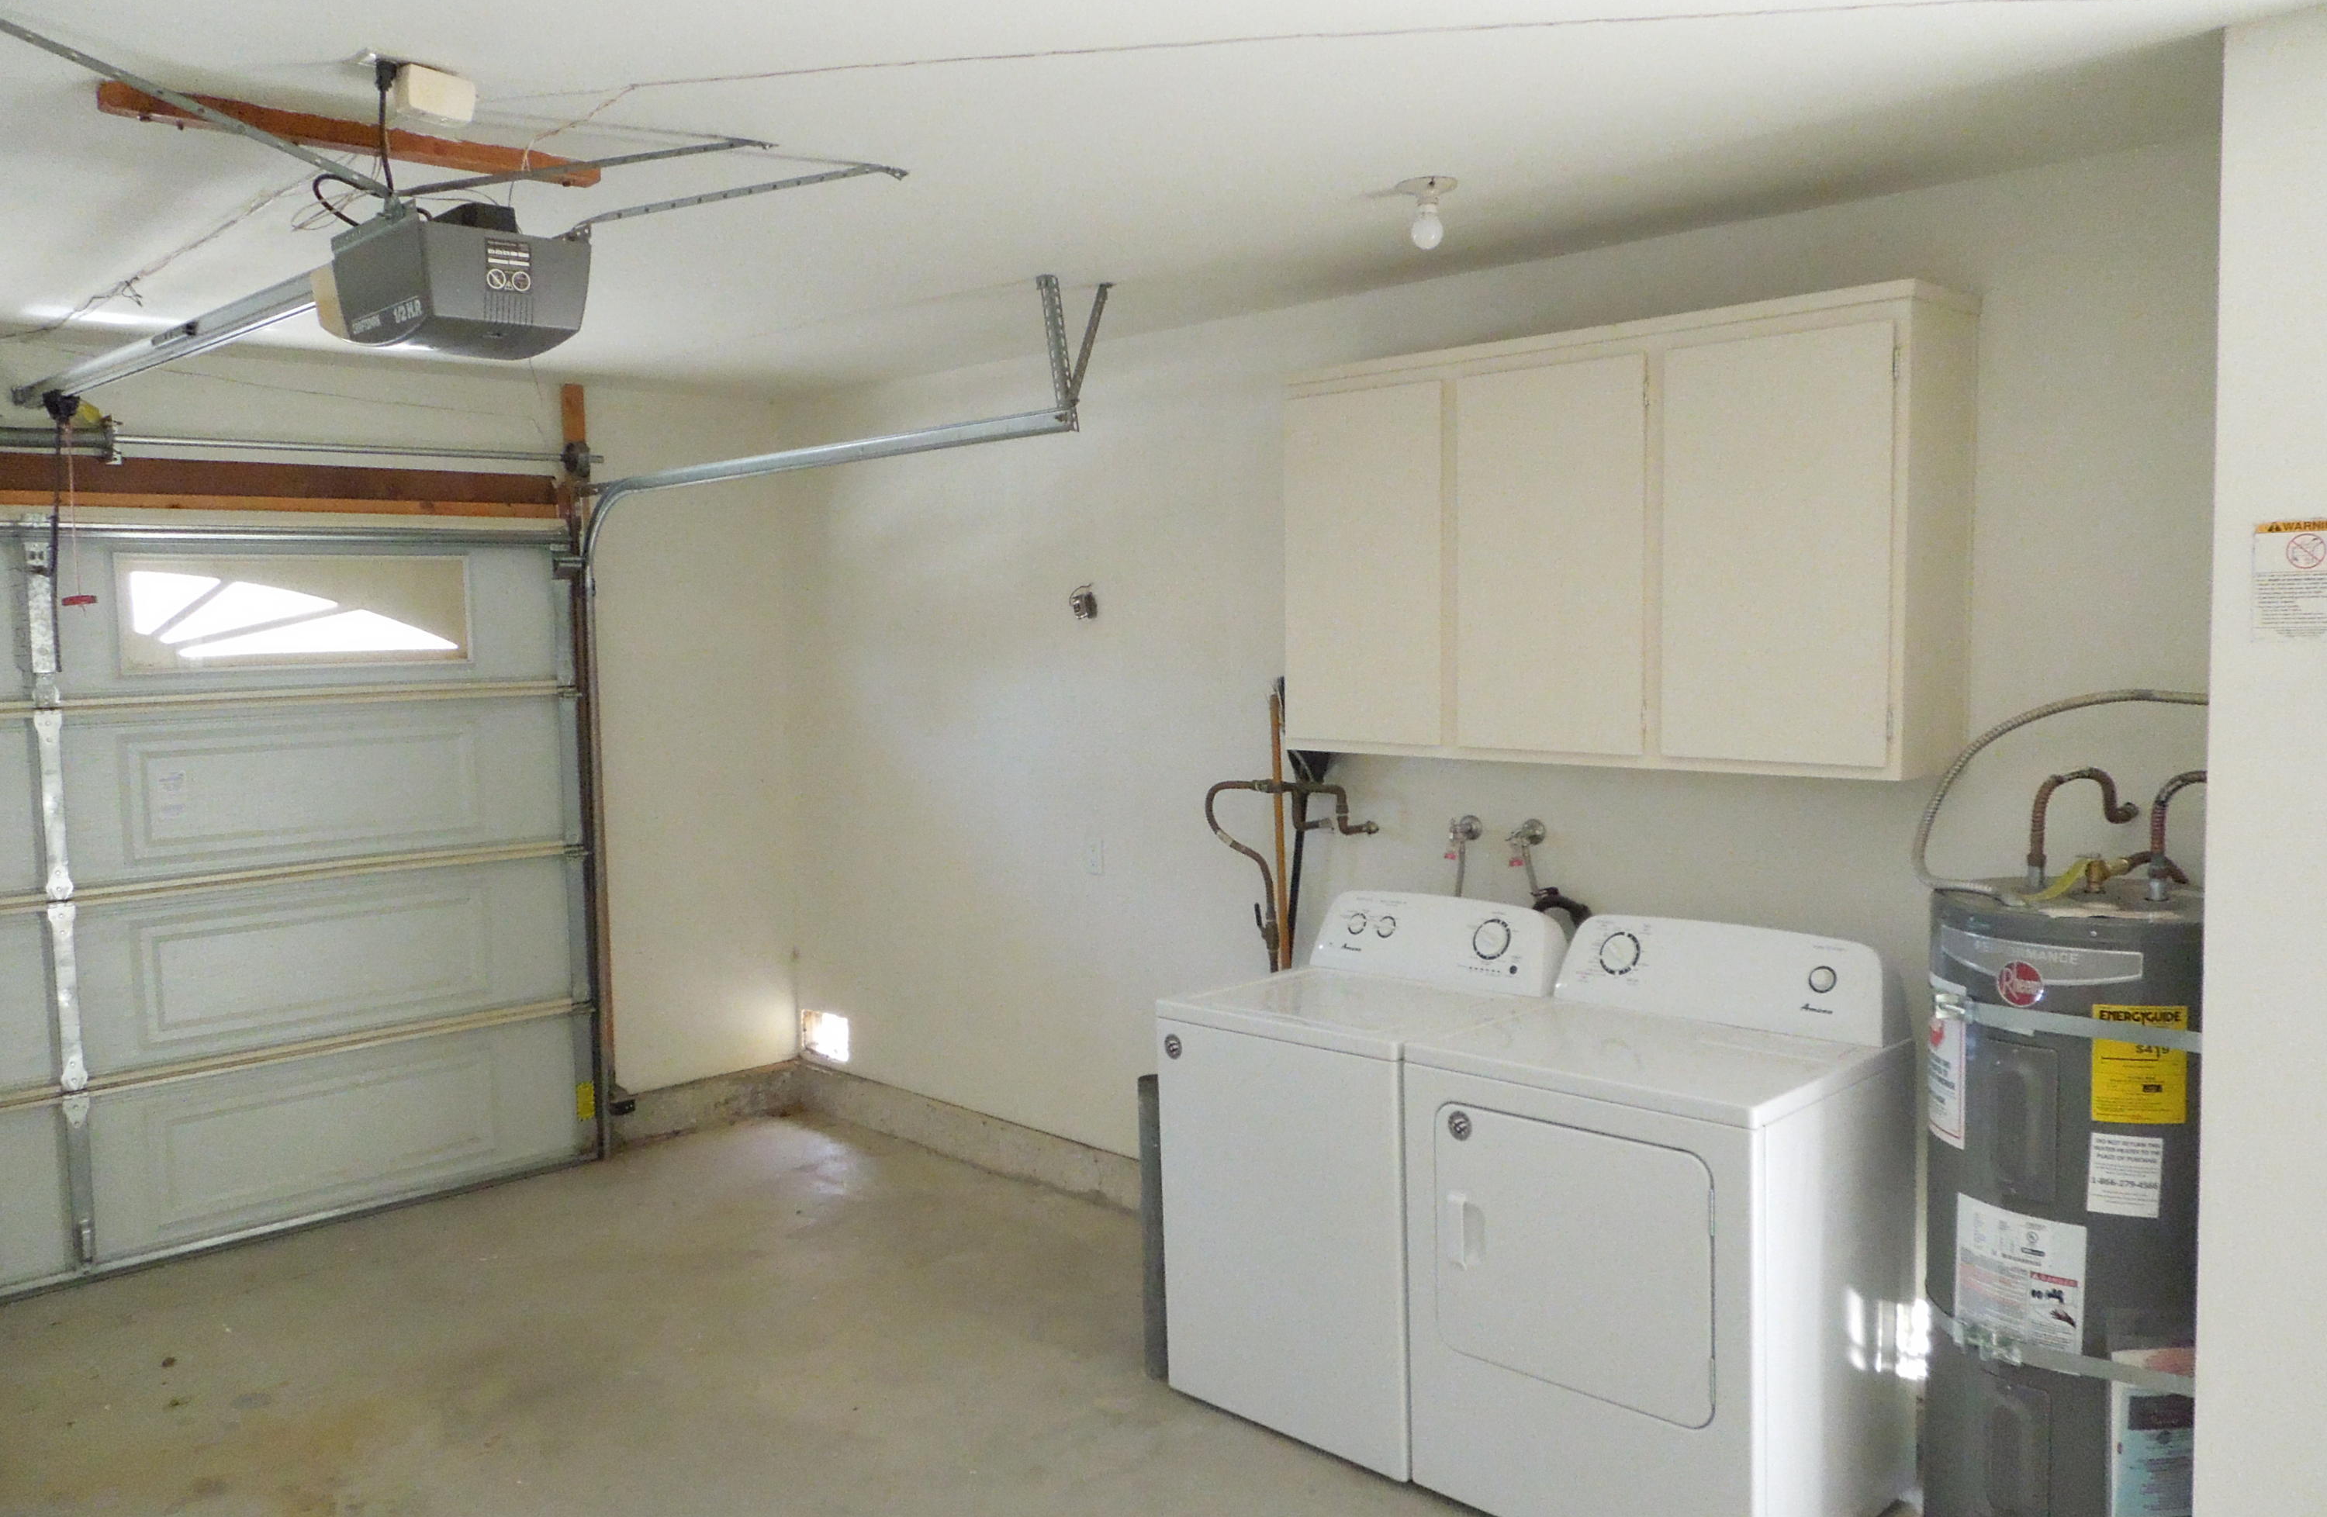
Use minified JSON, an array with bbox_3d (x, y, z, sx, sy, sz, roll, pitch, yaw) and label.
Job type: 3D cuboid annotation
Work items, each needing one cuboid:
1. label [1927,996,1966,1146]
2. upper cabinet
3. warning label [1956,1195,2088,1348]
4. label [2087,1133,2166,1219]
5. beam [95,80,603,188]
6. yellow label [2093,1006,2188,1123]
[{"bbox_3d":[1.391,0.534,3.001,0.021,0.286,0.202,0,4,10],"label":"label"},{"bbox_3d":[0.971,-0.468,3.809,1.540,0.934,0.333,4,6,45],"label":"upper cabinet"},{"bbox_3d":[1.434,0.877,2.831,0.026,0.231,0.224,-3,5,-32],"label":"warning label"},{"bbox_3d":[1.548,0.673,2.703,0.100,0.131,0.007,1,5,24],"label":"label"},{"bbox_3d":[-1.395,-1.078,2.932,0.808,0.042,0.070,-4,5,-38],"label":"beam"},{"bbox_3d":[1.560,0.489,2.685,0.131,0.189,0.011,1,4,21],"label":"yellow label"}]

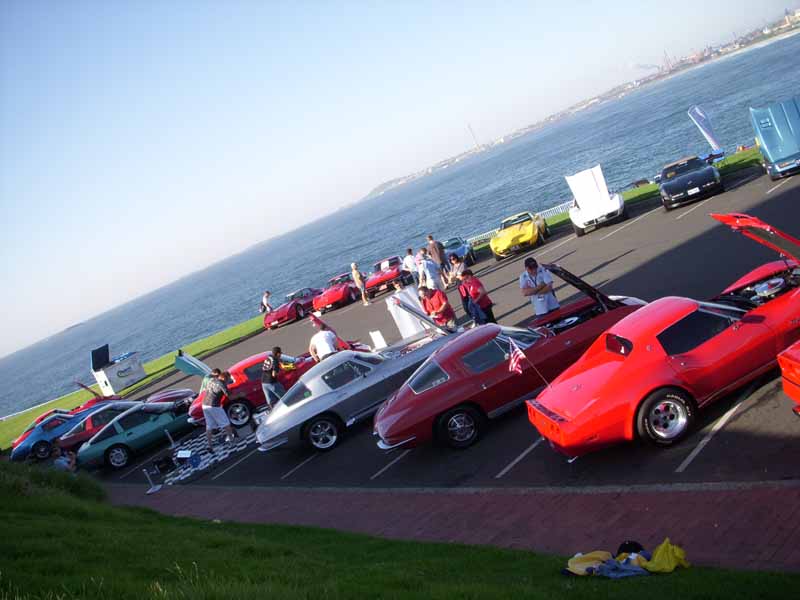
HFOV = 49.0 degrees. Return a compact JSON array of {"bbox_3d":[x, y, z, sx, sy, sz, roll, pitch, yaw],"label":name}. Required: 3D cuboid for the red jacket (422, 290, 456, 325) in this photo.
[{"bbox_3d":[0.685,0.155,17.068,0.520,0.720,0.380,-18,9,40],"label":"red jacket"}]

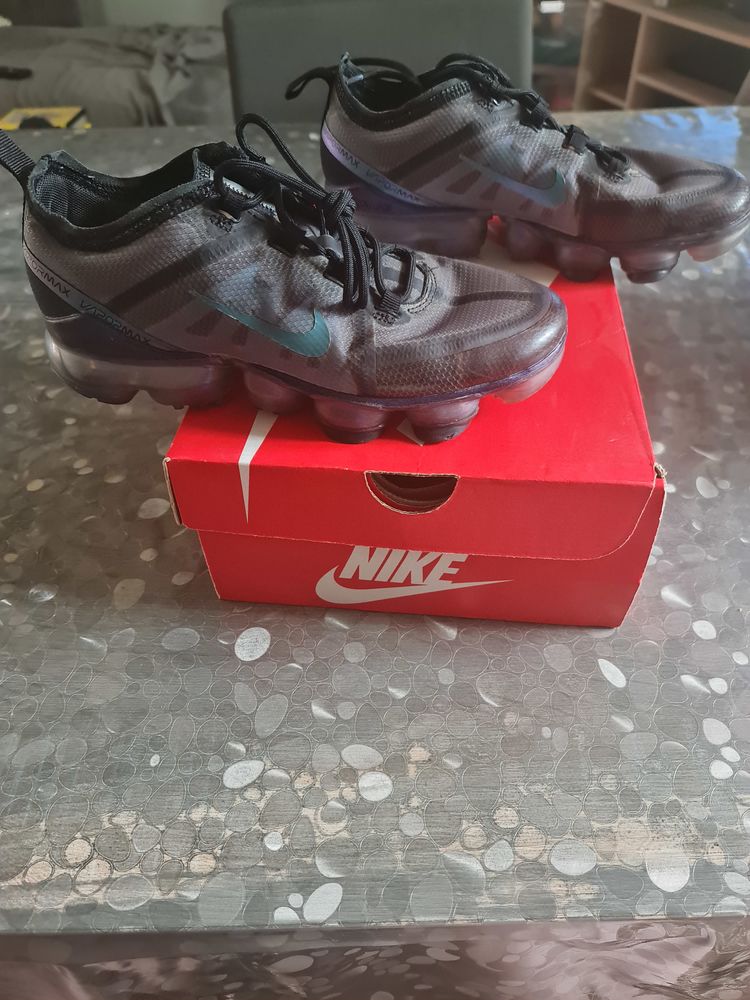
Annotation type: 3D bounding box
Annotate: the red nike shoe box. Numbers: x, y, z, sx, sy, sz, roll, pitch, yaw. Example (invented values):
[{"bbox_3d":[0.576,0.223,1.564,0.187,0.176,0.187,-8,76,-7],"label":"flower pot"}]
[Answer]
[{"bbox_3d":[0.039,-0.092,0.503,0.239,0.111,0.340,3,44,8],"label":"red nike shoe box"}]

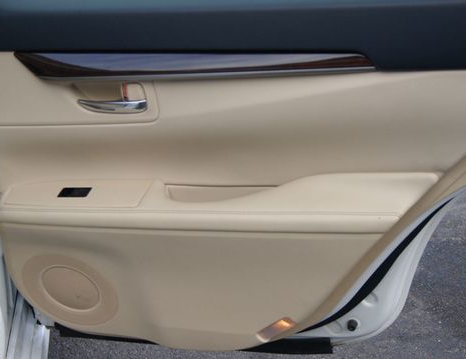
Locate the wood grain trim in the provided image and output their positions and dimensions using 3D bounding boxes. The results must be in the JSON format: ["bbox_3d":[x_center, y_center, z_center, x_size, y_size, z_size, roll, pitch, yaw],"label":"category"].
[{"bbox_3d":[-0.063,-0.181,1.225,0.575,0.047,0.040,-1,23,-3],"label":"wood grain trim"}]

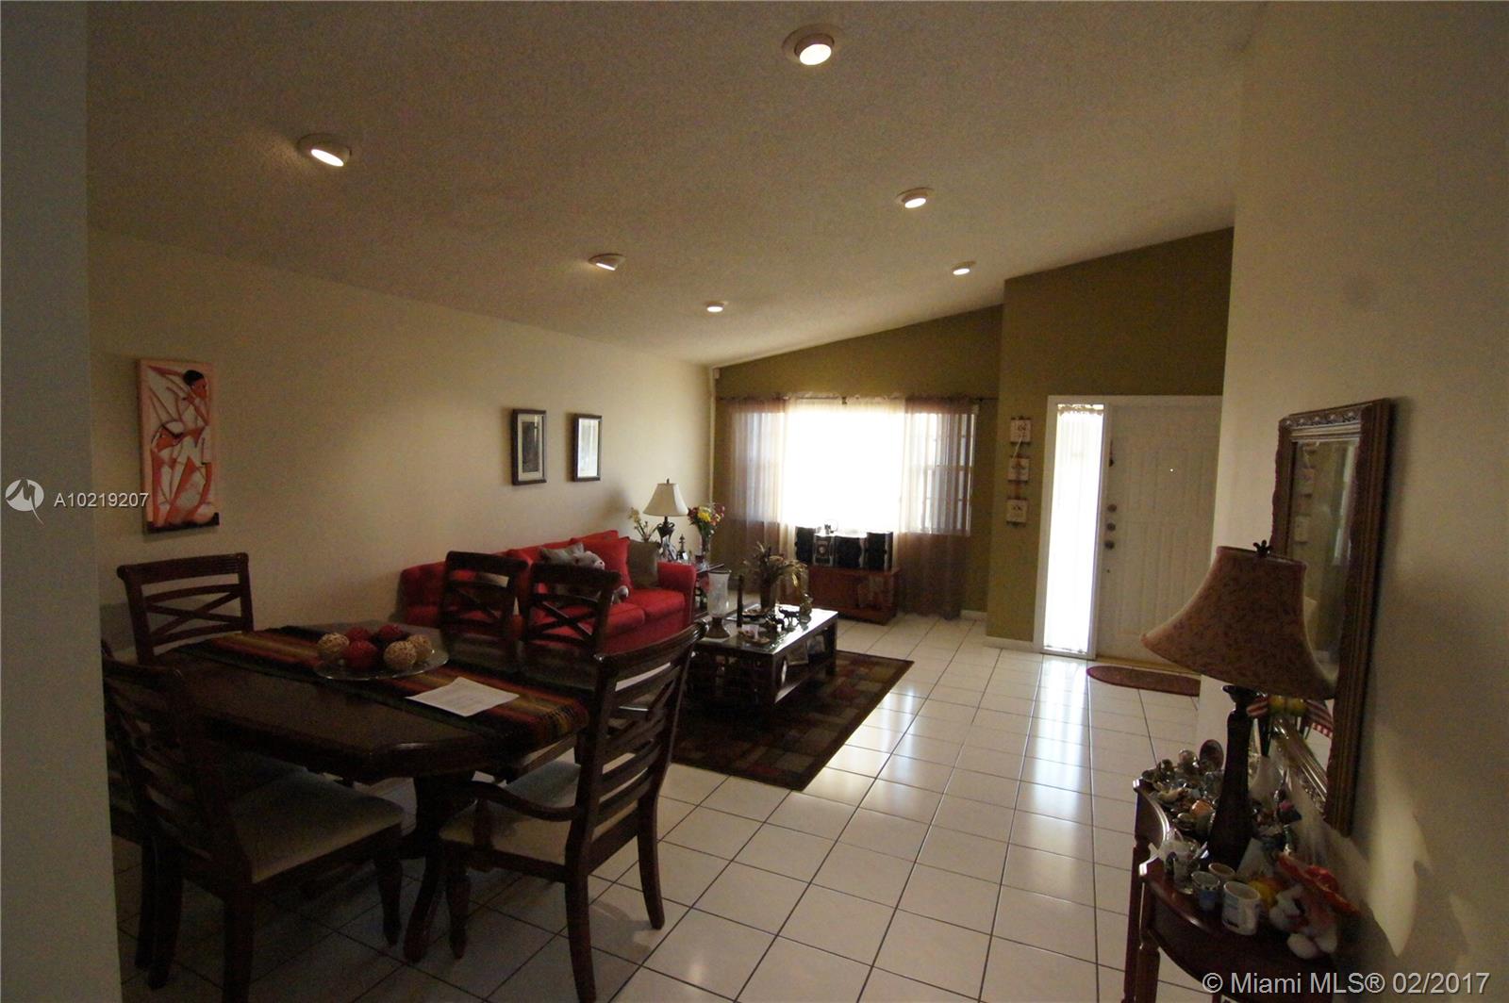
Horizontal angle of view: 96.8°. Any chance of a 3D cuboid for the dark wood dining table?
[{"bbox_3d":[-1.384,0.981,2.459,1.800,0.760,1.000,3,4,26],"label":"dark wood dining table"}]

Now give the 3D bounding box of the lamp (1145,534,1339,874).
[{"bbox_3d":[0.986,0.415,1.356,0.320,0.650,0.320,4,5,24],"label":"lamp"}]

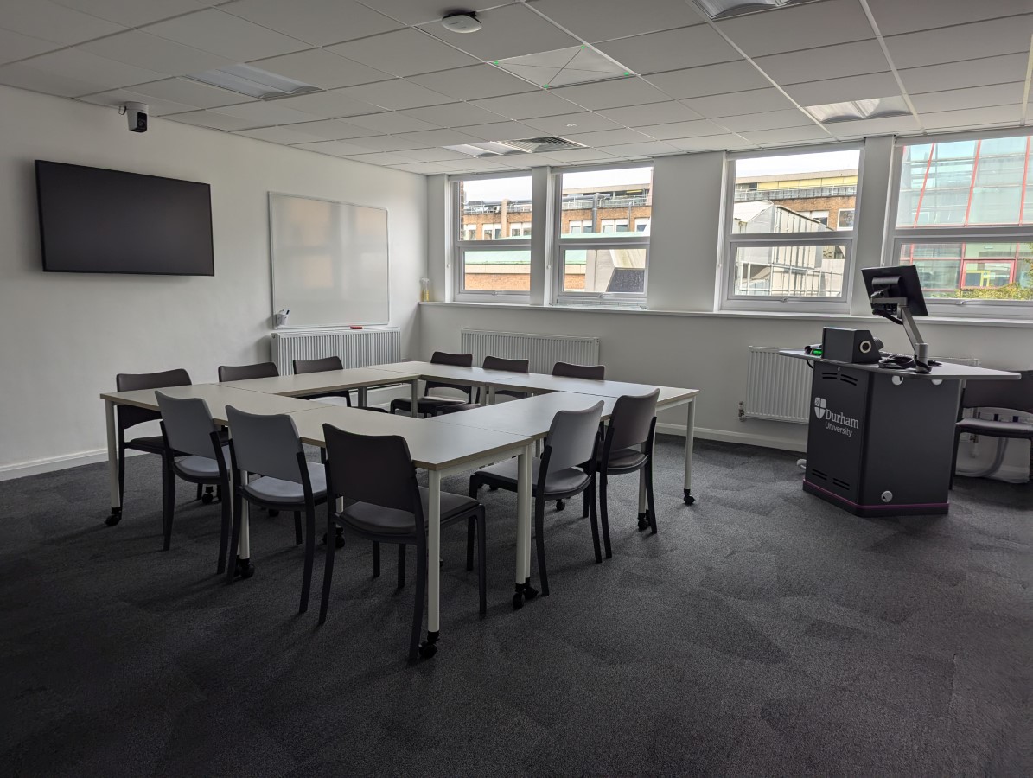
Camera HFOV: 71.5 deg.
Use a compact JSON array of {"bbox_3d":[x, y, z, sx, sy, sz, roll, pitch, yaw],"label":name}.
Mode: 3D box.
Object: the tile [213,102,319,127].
[{"bbox_3d":[-1.778,-1.999,5.181,0.600,0.030,0.600,6,10,32],"label":"tile"}]

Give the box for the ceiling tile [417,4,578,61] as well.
[{"bbox_3d":[-0.071,-1.670,3.359,0.595,0.025,0.595,7,10,32],"label":"ceiling tile"}]

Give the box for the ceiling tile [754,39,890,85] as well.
[{"bbox_3d":[1.587,-1.687,3.705,0.595,0.025,0.595,7,10,32],"label":"ceiling tile"}]

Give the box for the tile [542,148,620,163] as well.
[{"bbox_3d":[0.548,-2.141,6.546,0.606,0.025,0.576,7,10,32],"label":"tile"}]

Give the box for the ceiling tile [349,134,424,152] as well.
[{"bbox_3d":[-1.106,-2.112,6.141,0.595,0.025,0.595,7,10,32],"label":"ceiling tile"}]

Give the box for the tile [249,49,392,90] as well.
[{"bbox_3d":[-1.084,-1.804,4.036,0.600,0.020,0.600,6,10,32],"label":"tile"}]

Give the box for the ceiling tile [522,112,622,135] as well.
[{"bbox_3d":[0.398,-1.921,5.176,0.595,0.030,0.595,7,10,32],"label":"ceiling tile"}]

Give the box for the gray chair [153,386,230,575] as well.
[{"bbox_3d":[-1.431,0.398,3.557,0.505,0.818,0.505,7,10,32],"label":"gray chair"}]

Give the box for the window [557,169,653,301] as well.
[{"bbox_3d":[0.846,-1.494,7.062,1.083,1.301,0.080,6,10,32],"label":"window"}]

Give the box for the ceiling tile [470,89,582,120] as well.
[{"bbox_3d":[0.075,-1.871,4.711,0.600,0.020,0.600,6,10,32],"label":"ceiling tile"}]

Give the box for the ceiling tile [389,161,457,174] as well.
[{"bbox_3d":[-0.942,-2.307,7.453,0.565,0.025,0.595,7,10,32],"label":"ceiling tile"}]

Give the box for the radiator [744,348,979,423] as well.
[{"bbox_3d":[2.654,0.013,5.675,1.620,0.600,0.105,7,10,32],"label":"radiator"}]

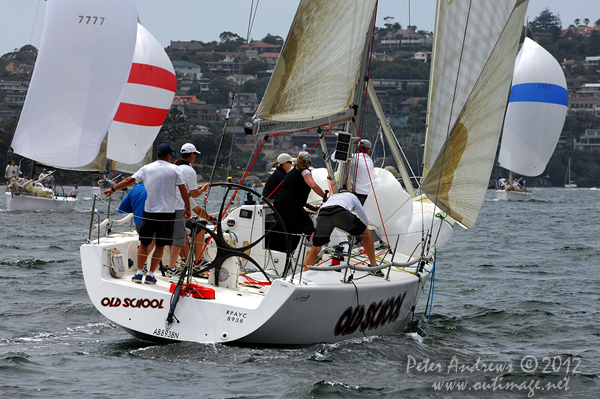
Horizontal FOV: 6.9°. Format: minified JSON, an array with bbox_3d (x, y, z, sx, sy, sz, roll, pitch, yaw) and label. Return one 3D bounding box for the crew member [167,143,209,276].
[{"bbox_3d":[-1.493,0.133,66.300,0.550,1.780,0.550,0,0,-42],"label":"crew member"}]

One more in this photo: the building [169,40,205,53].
[{"bbox_3d":[-51.794,-69.979,2300.000,15.500,6.500,10.000,0,0,0],"label":"building"}]

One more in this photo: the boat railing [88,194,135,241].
[{"bbox_3d":[-2.435,0.244,64.200,0.200,0.600,1.900,11,3,18],"label":"boat railing"}]

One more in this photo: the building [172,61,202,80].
[{"bbox_3d":[-46.839,-53.917,2080.000,12.910,8.120,11.000,0,0,-3],"label":"building"}]

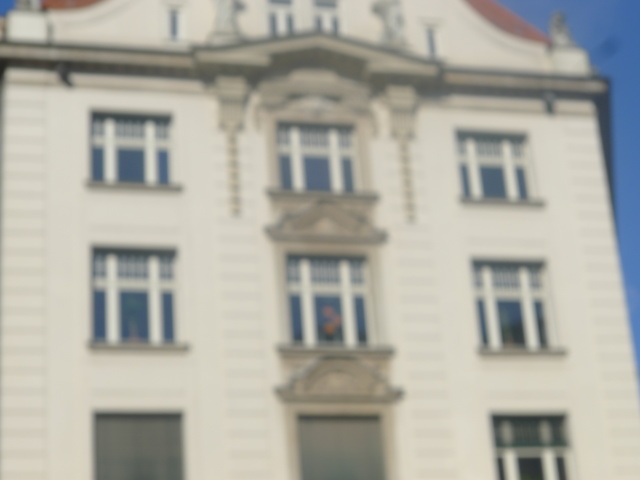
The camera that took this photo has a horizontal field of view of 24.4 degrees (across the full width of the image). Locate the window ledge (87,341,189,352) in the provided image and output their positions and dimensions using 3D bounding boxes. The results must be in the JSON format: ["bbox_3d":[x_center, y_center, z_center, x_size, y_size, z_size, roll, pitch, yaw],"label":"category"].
[{"bbox_3d":[-3.784,2.225,30.877,2.100,0.170,0.220,2,-24,-15],"label":"window ledge"}]

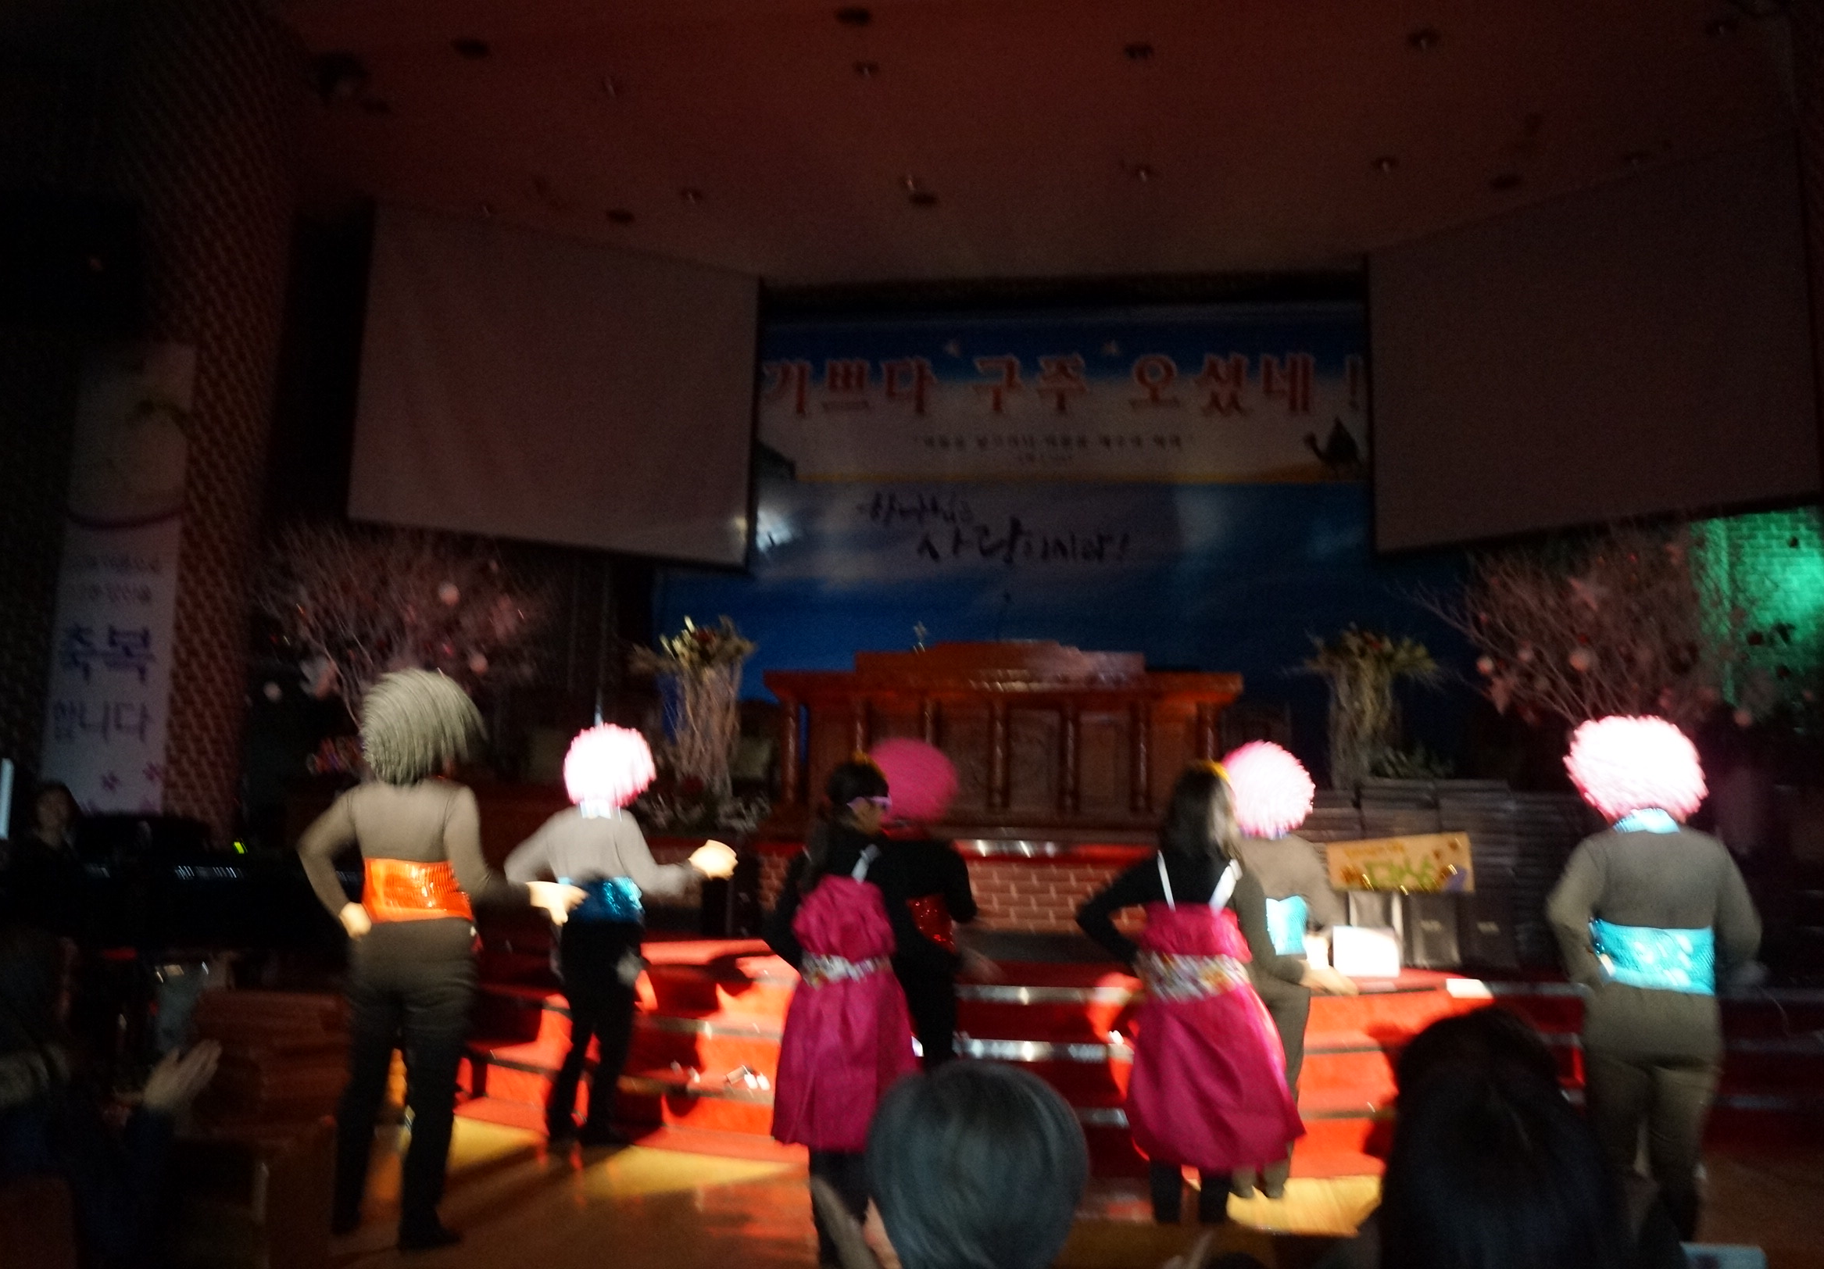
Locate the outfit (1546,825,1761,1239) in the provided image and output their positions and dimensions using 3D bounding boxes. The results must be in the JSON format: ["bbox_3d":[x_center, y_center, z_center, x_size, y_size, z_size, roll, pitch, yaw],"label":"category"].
[{"bbox_3d":[2.362,1.298,4.614,0.640,1.332,0.380,-1,-7,18],"label":"outfit"}]

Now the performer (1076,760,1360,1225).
[{"bbox_3d":[0.904,1.122,4.420,0.740,1.450,0.500,0,-6,9],"label":"performer"}]

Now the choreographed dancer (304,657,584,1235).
[{"bbox_3d":[-1.444,1.001,4.507,0.820,1.762,0.500,1,-7,0],"label":"choreographed dancer"}]

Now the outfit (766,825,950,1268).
[{"bbox_3d":[-0.166,1.217,4.169,0.500,1.300,0.460,-1,-7,18],"label":"outfit"}]

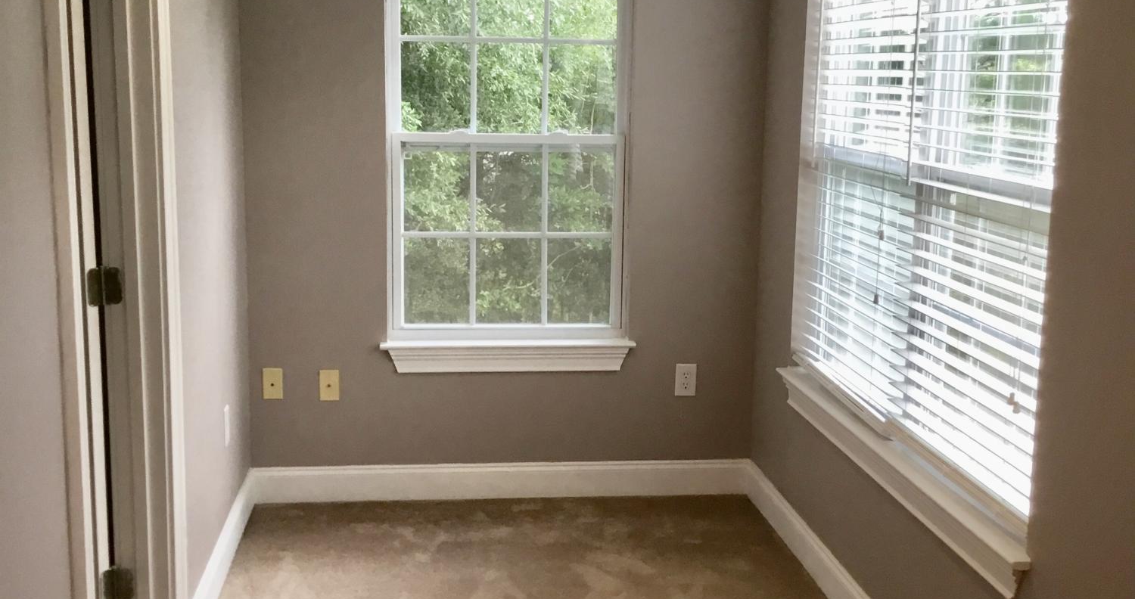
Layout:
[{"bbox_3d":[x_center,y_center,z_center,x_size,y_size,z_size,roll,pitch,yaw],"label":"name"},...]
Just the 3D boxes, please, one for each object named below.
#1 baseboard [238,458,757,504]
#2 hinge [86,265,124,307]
[{"bbox_3d":[-0.226,0.673,5.009,1.861,0.127,0.018,0,10,-6],"label":"baseboard"},{"bbox_3d":[-1.091,-0.030,3.193,0.069,0.092,0.038,0,10,-6],"label":"hinge"}]

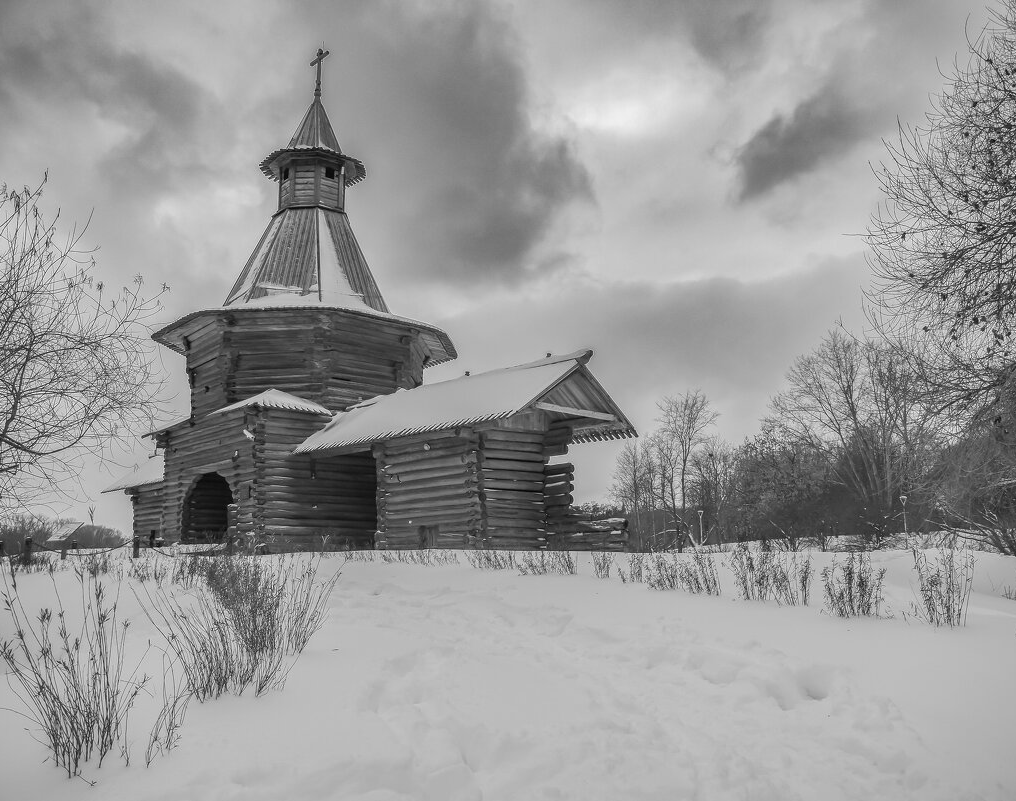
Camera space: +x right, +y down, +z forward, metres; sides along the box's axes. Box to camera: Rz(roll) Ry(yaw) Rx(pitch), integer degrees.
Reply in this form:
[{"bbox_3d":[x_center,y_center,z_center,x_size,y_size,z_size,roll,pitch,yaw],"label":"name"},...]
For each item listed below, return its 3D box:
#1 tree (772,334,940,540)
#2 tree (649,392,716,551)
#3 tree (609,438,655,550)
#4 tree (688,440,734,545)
[{"bbox_3d":[25.979,2.678,66.487,13.550,16.580,11.510,-1,-10,0],"label":"tree"},{"bbox_3d":[12.521,5.163,63.034,4.820,11.680,4.570,-1,-10,0],"label":"tree"},{"bbox_3d":[8.952,6.963,63.740,3.390,8.370,3.220,-1,-10,0],"label":"tree"},{"bbox_3d":[15.268,7.037,65.742,3.500,8.030,3.330,-1,-10,0],"label":"tree"}]

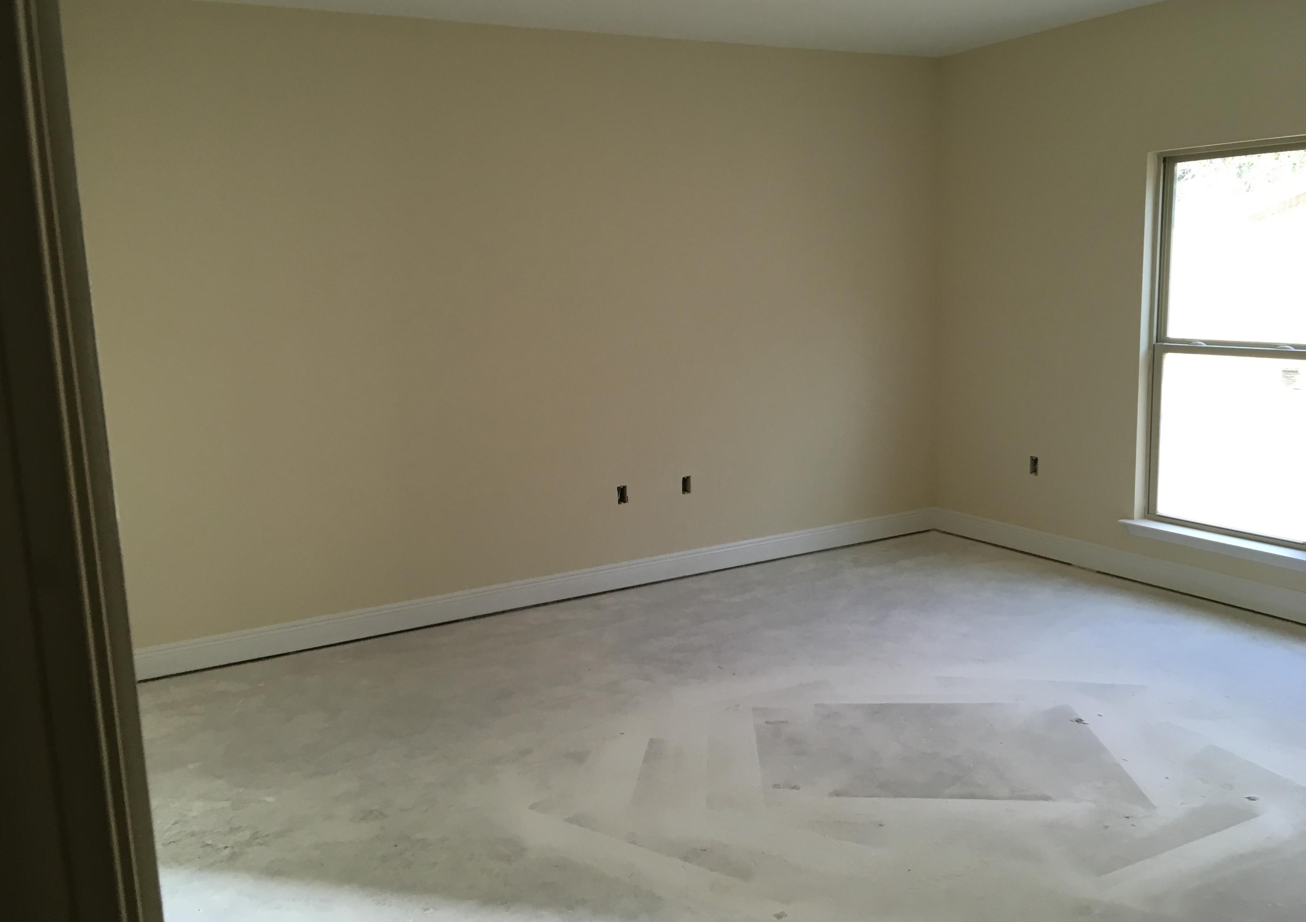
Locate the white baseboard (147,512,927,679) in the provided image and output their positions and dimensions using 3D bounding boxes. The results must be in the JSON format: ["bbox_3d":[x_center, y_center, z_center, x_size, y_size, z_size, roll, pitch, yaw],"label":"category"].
[{"bbox_3d":[-0.237,0.599,5.670,4.482,0.135,0.020,-7,11,-28],"label":"white baseboard"}]

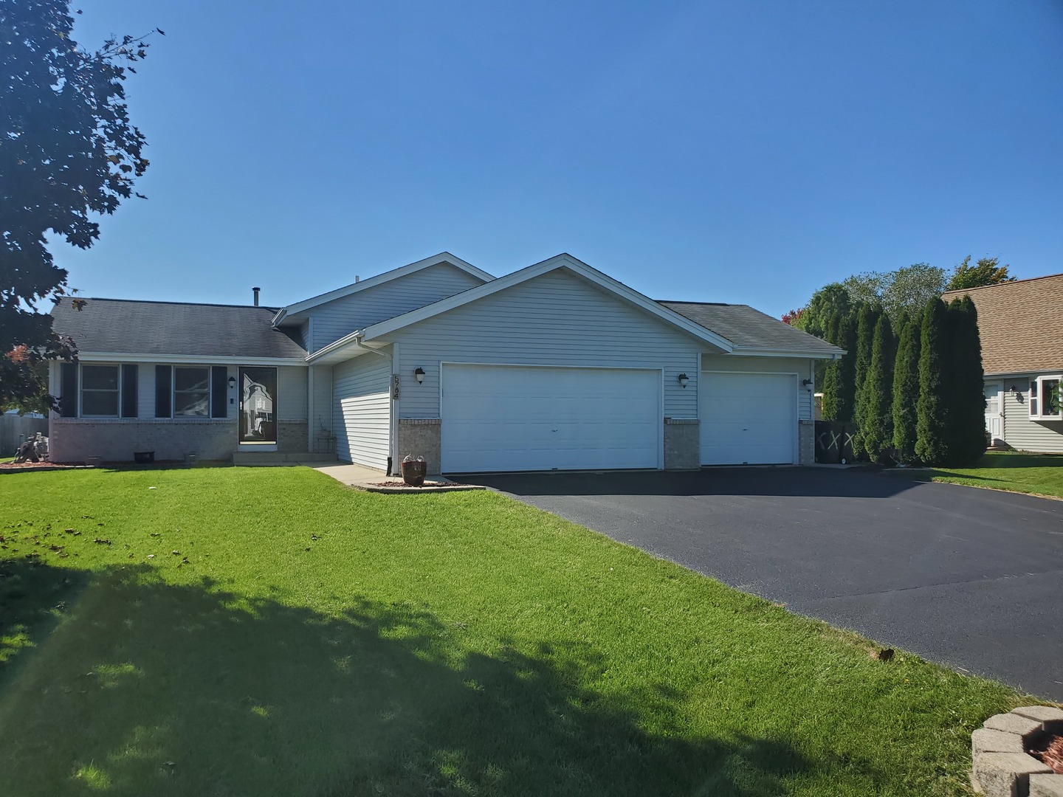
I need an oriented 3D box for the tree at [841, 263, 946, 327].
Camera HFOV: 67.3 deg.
[{"bbox_3d":[17.761,-2.270,38.892,5.400,8.647,5.400,0,-2,-23],"label":"tree"}]

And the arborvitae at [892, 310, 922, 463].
[{"bbox_3d":[9.681,-0.324,20.627,0.815,3.891,0.815,0,-2,-23],"label":"arborvitae"}]

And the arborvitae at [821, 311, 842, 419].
[{"bbox_3d":[8.657,-0.425,23.040,0.742,4.220,0.742,0,-2,-23],"label":"arborvitae"}]

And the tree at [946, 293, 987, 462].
[{"bbox_3d":[10.358,-0.436,19.037,0.930,4.033,0.930,0,-2,-23],"label":"tree"}]

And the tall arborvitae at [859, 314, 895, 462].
[{"bbox_3d":[9.343,-0.324,21.424,0.869,3.933,0.869,0,-2,-23],"label":"tall arborvitae"}]

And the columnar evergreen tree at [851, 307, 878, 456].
[{"bbox_3d":[9.151,-0.479,21.877,0.819,4.267,0.819,0,-2,-23],"label":"columnar evergreen tree"}]

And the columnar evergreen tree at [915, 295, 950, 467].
[{"bbox_3d":[9.996,-0.438,19.890,0.889,4.082,0.889,0,-2,-23],"label":"columnar evergreen tree"}]

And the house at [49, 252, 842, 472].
[{"bbox_3d":[-3.203,-1.240,21.815,17.700,5.860,14.250,0,-2,-23],"label":"house"}]

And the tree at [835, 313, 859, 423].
[{"bbox_3d":[8.880,-0.379,22.513,0.749,4.101,0.749,0,-2,-23],"label":"tree"}]

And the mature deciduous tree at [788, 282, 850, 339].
[{"bbox_3d":[12.041,-1.434,32.916,3.200,6.711,3.200,0,-2,-23],"label":"mature deciduous tree"}]

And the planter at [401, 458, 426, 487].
[{"bbox_3d":[-2.021,1.265,13.734,0.430,0.440,0.430,0,-2,-23],"label":"planter"}]

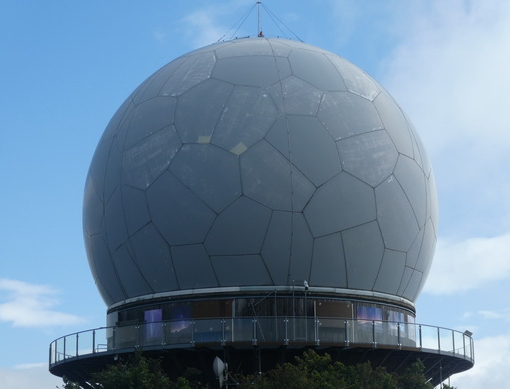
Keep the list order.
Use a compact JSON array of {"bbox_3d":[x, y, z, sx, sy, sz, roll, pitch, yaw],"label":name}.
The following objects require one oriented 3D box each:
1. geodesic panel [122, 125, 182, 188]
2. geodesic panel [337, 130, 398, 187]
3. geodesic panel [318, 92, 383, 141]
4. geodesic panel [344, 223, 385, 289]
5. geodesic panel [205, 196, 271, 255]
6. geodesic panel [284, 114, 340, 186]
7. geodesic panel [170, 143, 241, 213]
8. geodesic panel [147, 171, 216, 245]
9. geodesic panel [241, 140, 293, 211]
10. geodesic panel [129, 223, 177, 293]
[{"bbox_3d":[-4.866,-1.659,68.137,3.615,3.157,0.247,-10,-24,34],"label":"geodesic panel"},{"bbox_3d":[5.402,-1.779,68.219,3.863,3.170,0.253,9,-24,-35],"label":"geodesic panel"},{"bbox_3d":[4.493,-3.660,68.677,3.838,3.037,0.277,7,-36,-30],"label":"geodesic panel"},{"bbox_3d":[4.876,2.751,67.492,2.668,3.295,0.273,8,7,-33],"label":"geodesic panel"},{"bbox_3d":[-0.762,1.391,66.049,3.200,2.672,0.234,-2,2,7],"label":"geodesic panel"},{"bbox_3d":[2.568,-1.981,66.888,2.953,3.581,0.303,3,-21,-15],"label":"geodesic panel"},{"bbox_3d":[-2.285,-0.737,66.562,3.543,3.463,0.264,-5,-13,16],"label":"geodesic panel"},{"bbox_3d":[-3.386,0.564,66.796,3.697,3.568,0.269,-7,-6,24],"label":"geodesic panel"},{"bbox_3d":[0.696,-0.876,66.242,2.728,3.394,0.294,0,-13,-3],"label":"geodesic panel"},{"bbox_3d":[-4.716,2.931,67.736,2.331,3.296,0.235,-10,6,36],"label":"geodesic panel"}]

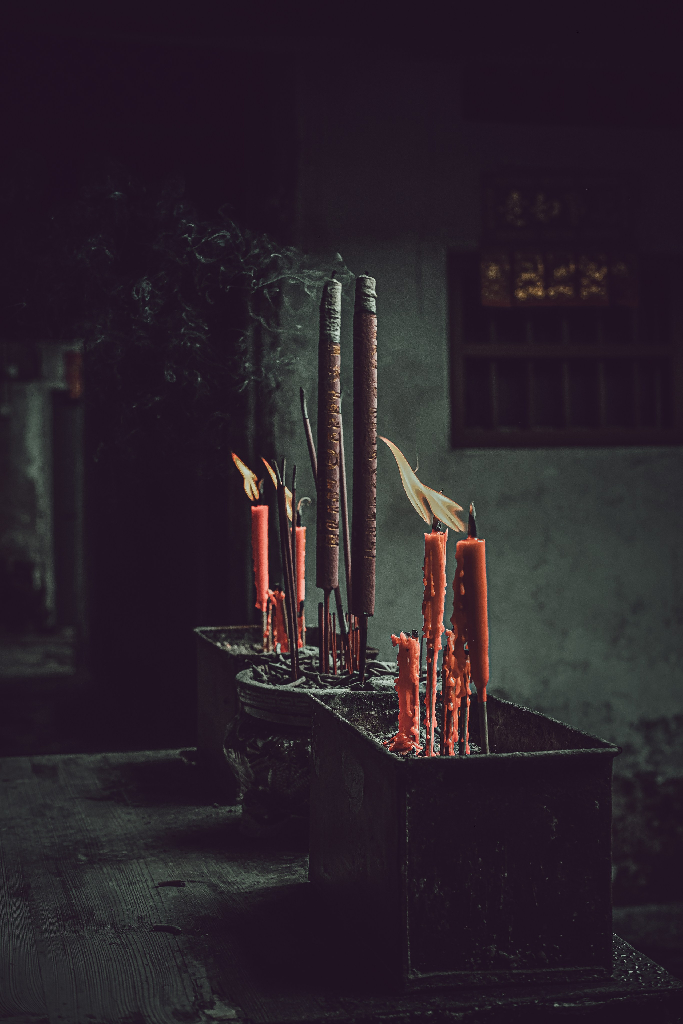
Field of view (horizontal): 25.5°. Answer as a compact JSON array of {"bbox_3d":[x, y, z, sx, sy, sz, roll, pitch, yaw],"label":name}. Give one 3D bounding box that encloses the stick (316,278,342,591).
[{"bbox_3d":[-0.012,-0.083,1.620,0.024,0.335,0.024,1,3,0],"label":"stick"}]

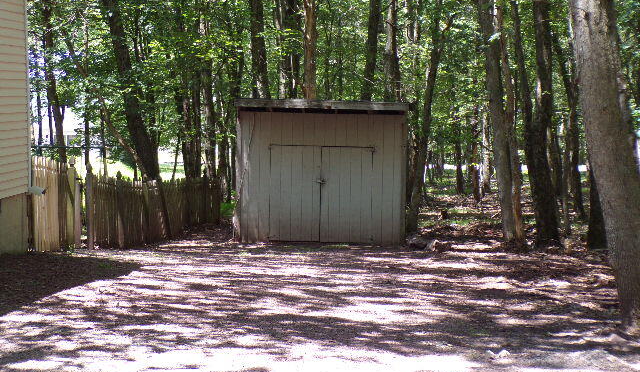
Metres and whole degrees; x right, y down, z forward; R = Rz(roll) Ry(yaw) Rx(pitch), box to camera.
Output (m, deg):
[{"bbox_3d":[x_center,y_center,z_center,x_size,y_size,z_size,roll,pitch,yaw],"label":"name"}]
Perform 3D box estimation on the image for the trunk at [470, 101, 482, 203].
[{"bbox_3d":[5.135,-1.095,44.890,0.290,3.280,0.270,-2,4,0],"label":"trunk"}]

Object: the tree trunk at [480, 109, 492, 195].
[{"bbox_3d":[5.820,-1.205,47.899,0.260,3.010,0.250,-1,4,0],"label":"tree trunk"}]

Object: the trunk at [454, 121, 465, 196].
[{"bbox_3d":[4.877,-0.961,47.916,0.250,2.530,0.240,-2,4,0],"label":"trunk"}]

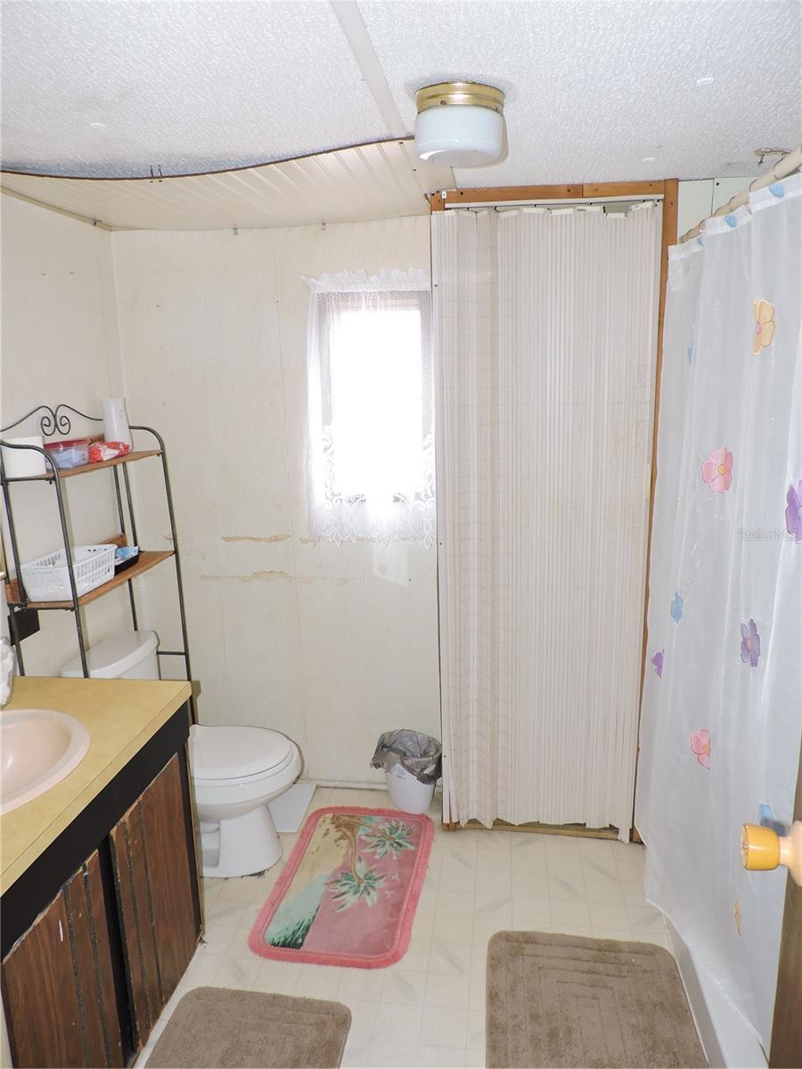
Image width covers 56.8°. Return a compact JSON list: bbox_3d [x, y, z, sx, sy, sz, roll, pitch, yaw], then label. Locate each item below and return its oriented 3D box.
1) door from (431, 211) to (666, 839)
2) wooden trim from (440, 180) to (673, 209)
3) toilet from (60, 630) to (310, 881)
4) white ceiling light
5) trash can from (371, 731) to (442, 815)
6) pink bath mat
[{"bbox_3d":[0.457,0.045,2.421,0.664,2.075,0.060,0,12,9],"label":"door"},{"bbox_3d":[0.434,-1.003,2.192,0.668,0.050,0.035,0,12,9],"label":"wooden trim"},{"bbox_3d":[-0.667,0.753,2.476,0.708,0.746,0.404,0,12,8],"label":"toilet"},{"bbox_3d":[0.118,-0.806,1.470,0.180,0.118,0.180,0,12,8],"label":"white ceiling light"},{"bbox_3d":[0.029,0.902,2.800,0.249,0.279,0.244,-2,12,0],"label":"trash can"},{"bbox_3d":[-0.164,1.120,2.444,0.484,0.016,0.773,0,12,8],"label":"pink bath mat"}]

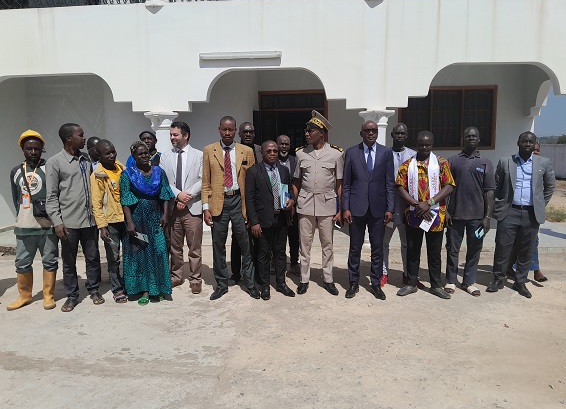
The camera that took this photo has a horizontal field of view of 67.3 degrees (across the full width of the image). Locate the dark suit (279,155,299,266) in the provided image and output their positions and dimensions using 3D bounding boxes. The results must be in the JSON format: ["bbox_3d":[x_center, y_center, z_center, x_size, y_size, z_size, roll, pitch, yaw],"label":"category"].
[{"bbox_3d":[0.044,0.092,5.344,0.500,1.431,0.300,0,6,0],"label":"dark suit"}]

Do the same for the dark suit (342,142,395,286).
[{"bbox_3d":[0.881,0.117,4.382,0.520,1.517,0.310,0,6,8],"label":"dark suit"}]

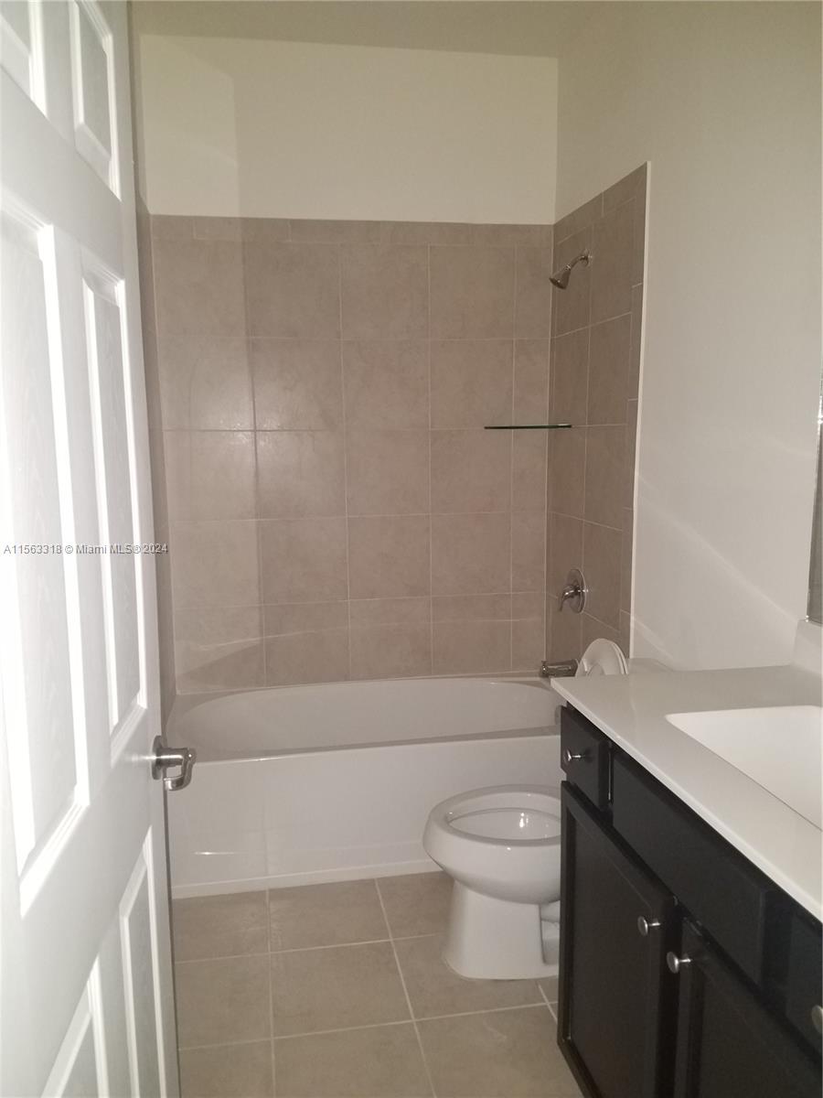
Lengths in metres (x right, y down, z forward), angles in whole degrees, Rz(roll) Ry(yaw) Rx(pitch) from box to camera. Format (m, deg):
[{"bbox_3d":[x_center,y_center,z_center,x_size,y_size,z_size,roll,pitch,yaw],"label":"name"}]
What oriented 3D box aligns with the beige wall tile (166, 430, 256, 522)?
[{"bbox_3d":[-0.742,-0.271,3.063,0.330,0.330,0.012,-2,8,-10],"label":"beige wall tile"}]

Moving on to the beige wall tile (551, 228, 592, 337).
[{"bbox_3d":[0.582,-0.953,2.983,0.012,0.333,0.340,-2,8,-10],"label":"beige wall tile"}]

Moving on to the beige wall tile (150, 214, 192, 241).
[{"bbox_3d":[-0.844,-1.139,2.922,0.137,0.080,0.010,-2,8,-10],"label":"beige wall tile"}]

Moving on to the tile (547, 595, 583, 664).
[{"bbox_3d":[0.592,0.370,3.211,0.010,0.326,0.380,-2,9,-10],"label":"tile"}]

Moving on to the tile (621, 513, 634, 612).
[{"bbox_3d":[0.685,0.039,2.617,0.010,0.328,0.071,-2,9,-10],"label":"tile"}]

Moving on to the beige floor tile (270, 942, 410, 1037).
[{"bbox_3d":[-0.195,1.151,2.168,0.338,0.010,0.338,-2,9,-10],"label":"beige floor tile"}]

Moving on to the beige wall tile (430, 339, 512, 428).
[{"bbox_3d":[0.234,-0.645,3.210,0.330,0.333,0.010,-2,9,-10],"label":"beige wall tile"}]

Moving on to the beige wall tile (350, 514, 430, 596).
[{"bbox_3d":[-0.086,0.034,3.249,0.330,0.333,0.010,-2,9,-10],"label":"beige wall tile"}]

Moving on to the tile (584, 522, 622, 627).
[{"bbox_3d":[0.651,0.086,2.799,0.010,0.326,0.330,-2,8,-10],"label":"tile"}]

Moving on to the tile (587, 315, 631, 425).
[{"bbox_3d":[0.656,-0.579,2.745,0.012,0.334,0.307,-2,9,-12],"label":"tile"}]

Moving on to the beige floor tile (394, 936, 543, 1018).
[{"bbox_3d":[0.145,1.132,2.215,0.339,0.009,0.339,-2,8,-10],"label":"beige floor tile"}]

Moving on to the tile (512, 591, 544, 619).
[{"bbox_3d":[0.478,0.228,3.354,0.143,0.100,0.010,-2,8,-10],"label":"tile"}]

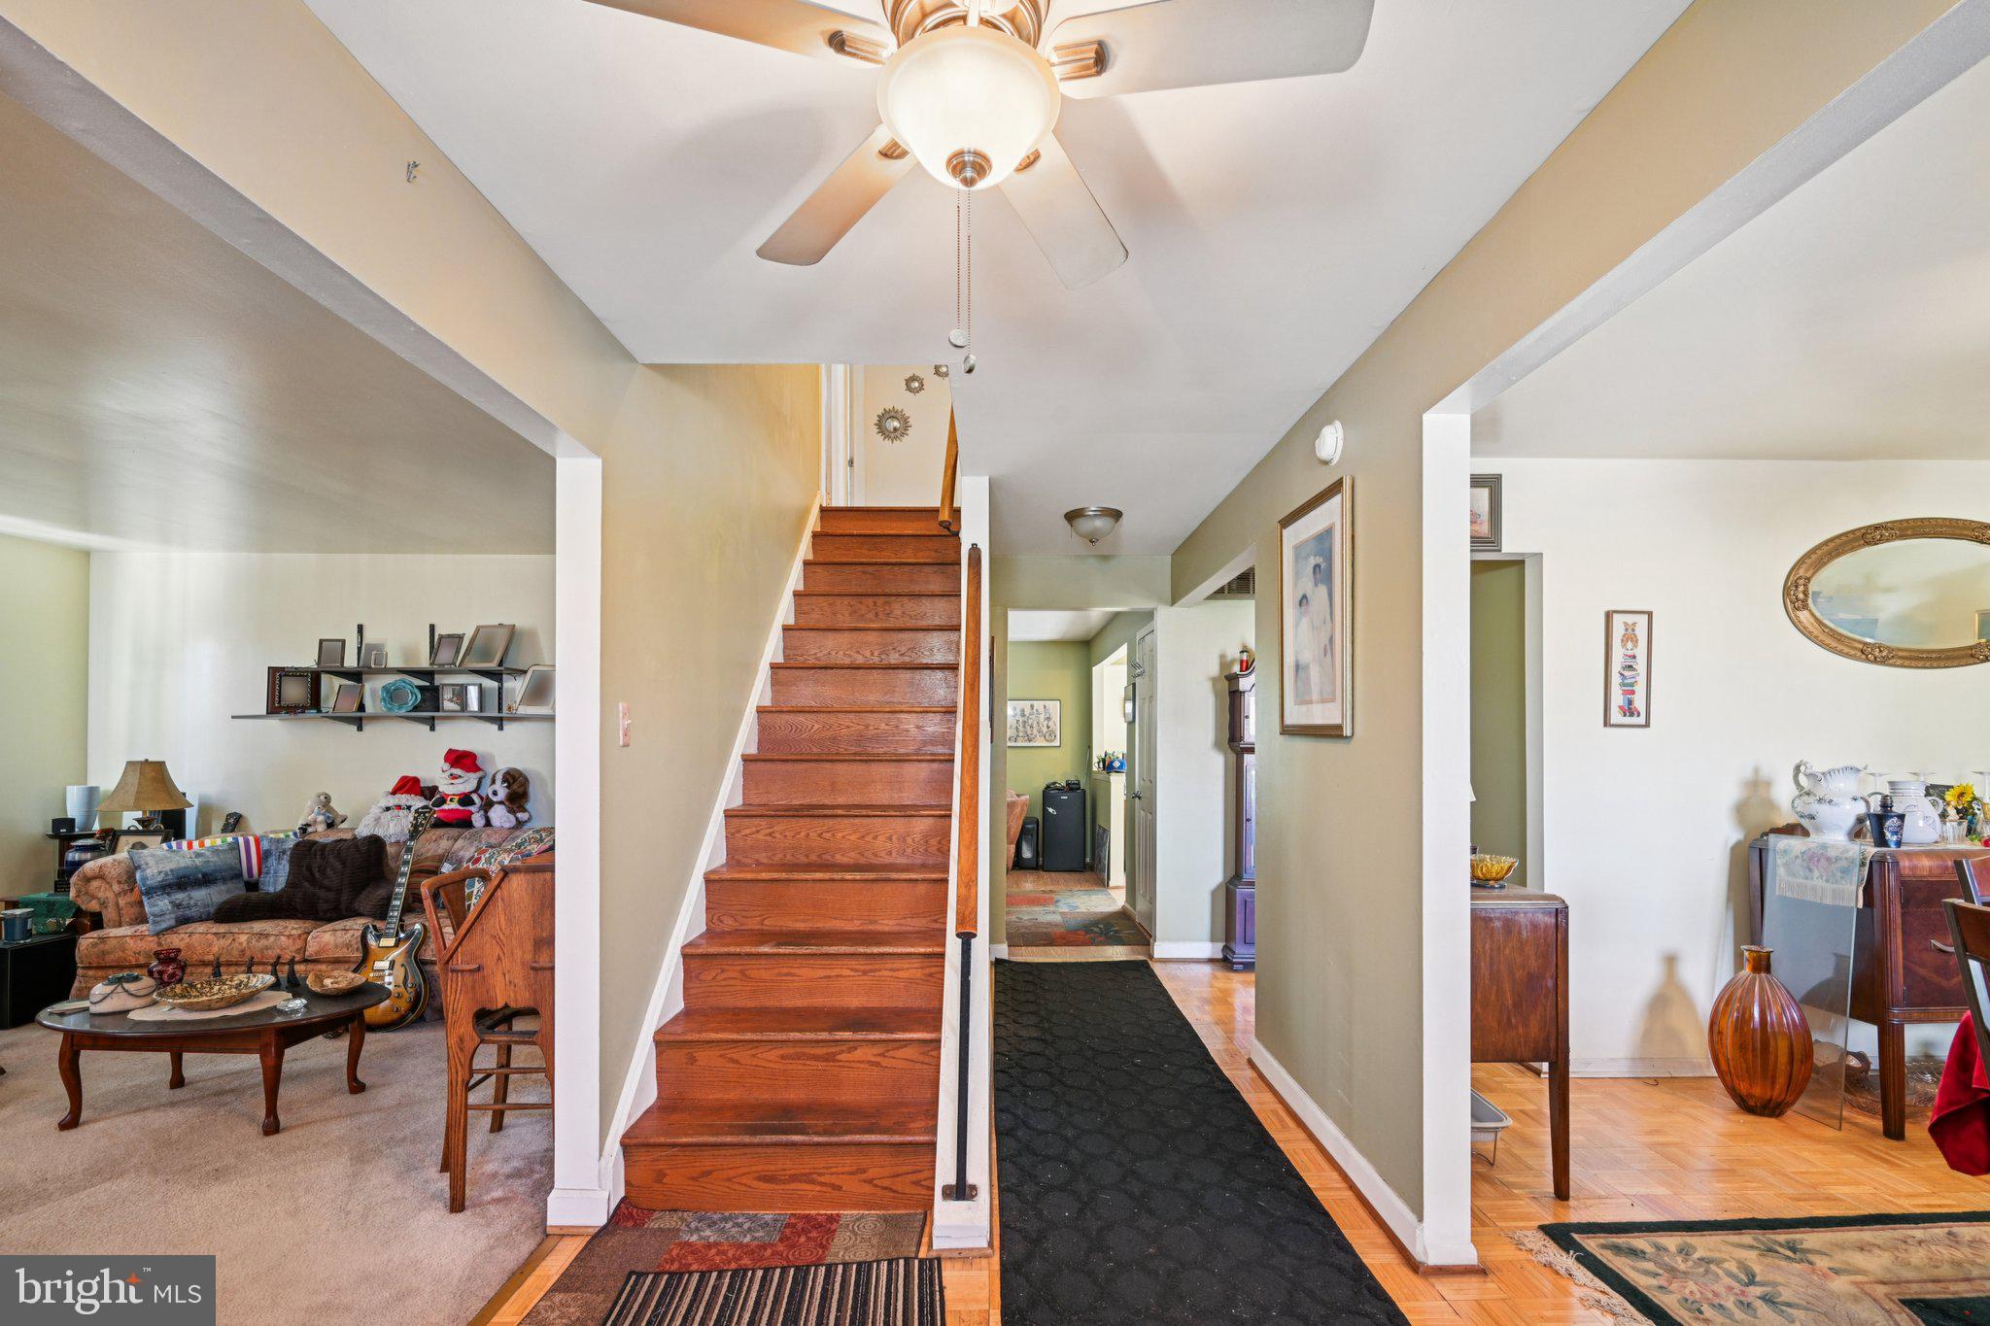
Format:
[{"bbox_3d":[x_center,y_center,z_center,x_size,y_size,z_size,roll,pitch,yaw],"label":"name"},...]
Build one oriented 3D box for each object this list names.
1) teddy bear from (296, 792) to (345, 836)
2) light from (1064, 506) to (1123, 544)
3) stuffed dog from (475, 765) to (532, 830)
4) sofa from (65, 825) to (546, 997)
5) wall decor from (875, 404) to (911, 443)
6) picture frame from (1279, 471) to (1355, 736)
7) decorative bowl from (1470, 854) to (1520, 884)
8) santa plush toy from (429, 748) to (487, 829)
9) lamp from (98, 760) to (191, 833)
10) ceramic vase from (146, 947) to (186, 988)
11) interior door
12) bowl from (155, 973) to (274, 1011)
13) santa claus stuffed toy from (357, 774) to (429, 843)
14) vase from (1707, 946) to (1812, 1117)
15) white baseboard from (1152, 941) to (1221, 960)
[{"bbox_3d":[-3.757,0.845,4.930,0.235,0.250,0.190,1,-3,-16],"label":"teddy bear"},{"bbox_3d":[0.485,-0.678,4.360,0.285,0.145,0.285,0,-3,0],"label":"light"},{"bbox_3d":[-2.791,0.774,5.030,0.290,0.360,0.250,0,-3,-5],"label":"stuffed dog"},{"bbox_3d":[-3.300,1.280,4.620,2.330,0.870,1.000,0,-3,0],"label":"sofa"},{"bbox_3d":[-0.757,-1.778,6.578,0.278,0.278,0.030,0,-4,0],"label":"wall decor"},{"bbox_3d":[1.052,-0.147,2.930,0.028,0.775,0.617,0,-4,0],"label":"picture frame"},{"bbox_3d":[1.571,0.667,2.824,0.177,0.089,0.177,0,-4,0],"label":"decorative bowl"},{"bbox_3d":[-3.056,0.716,5.030,0.300,0.450,0.200,1,-3,-17],"label":"santa plush toy"},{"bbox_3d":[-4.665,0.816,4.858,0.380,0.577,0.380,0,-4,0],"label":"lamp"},{"bbox_3d":[-3.157,1.161,3.370,0.113,0.139,0.113,0,-4,0],"label":"ceramic vase"},{"bbox_3d":[1.050,0.820,6.060,0.060,2.030,0.720,0,-3,0],"label":"interior door"},{"bbox_3d":[-2.725,1.157,3.090,0.350,0.080,0.250,2,-3,-30],"label":"bowl"},{"bbox_3d":[-3.335,0.811,4.908,0.354,0.374,0.212,1,-5,-14],"label":"santa claus stuffed toy"},{"bbox_3d":[2.712,1.300,3.137,0.279,0.575,0.279,0,-4,0],"label":"vase"},{"bbox_3d":[1.147,1.720,5.280,0.430,0.110,0.020,0,-3,0],"label":"white baseboard"}]

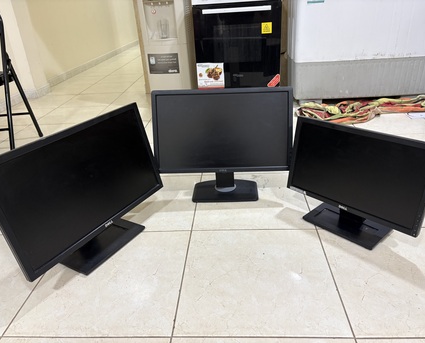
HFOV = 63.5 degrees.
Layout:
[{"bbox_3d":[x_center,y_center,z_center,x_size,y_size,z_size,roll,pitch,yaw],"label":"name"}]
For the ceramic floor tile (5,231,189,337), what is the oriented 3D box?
[{"bbox_3d":[-0.313,0.331,1.085,0.450,0.010,0.450,-2,27,4],"label":"ceramic floor tile"}]

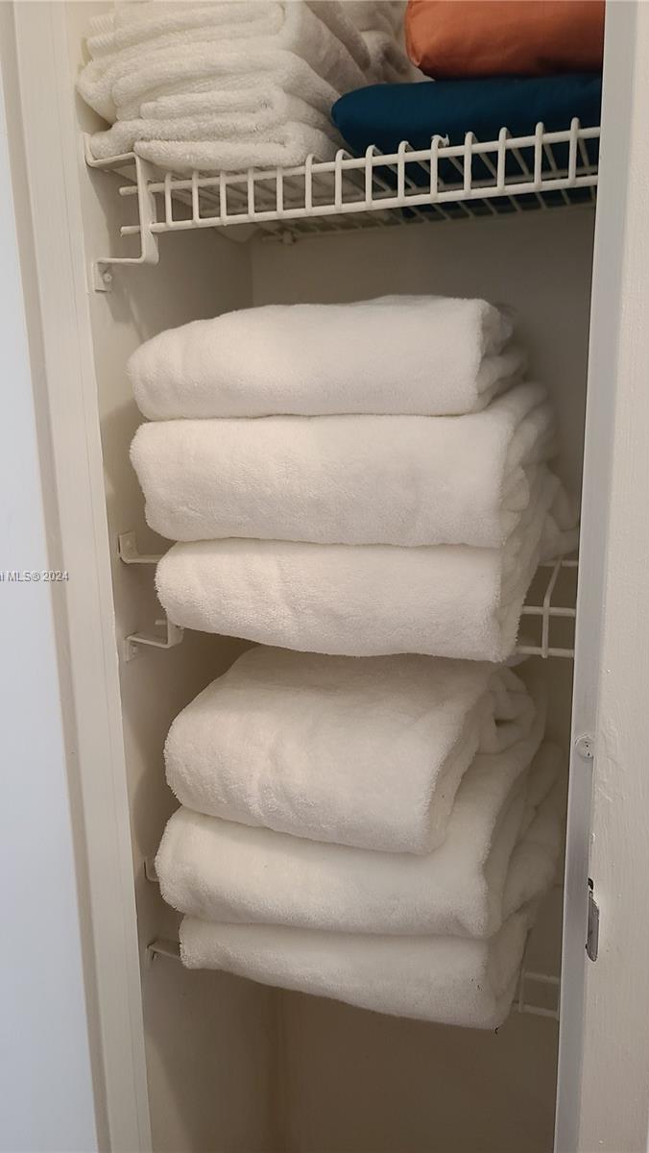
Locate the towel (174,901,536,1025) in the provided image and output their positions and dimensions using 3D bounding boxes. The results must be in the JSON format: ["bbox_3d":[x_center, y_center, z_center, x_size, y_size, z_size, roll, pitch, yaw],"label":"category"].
[{"bbox_3d":[0.062,0.290,0.855,0.290,0.077,0.350,3,12,20],"label":"towel"}]

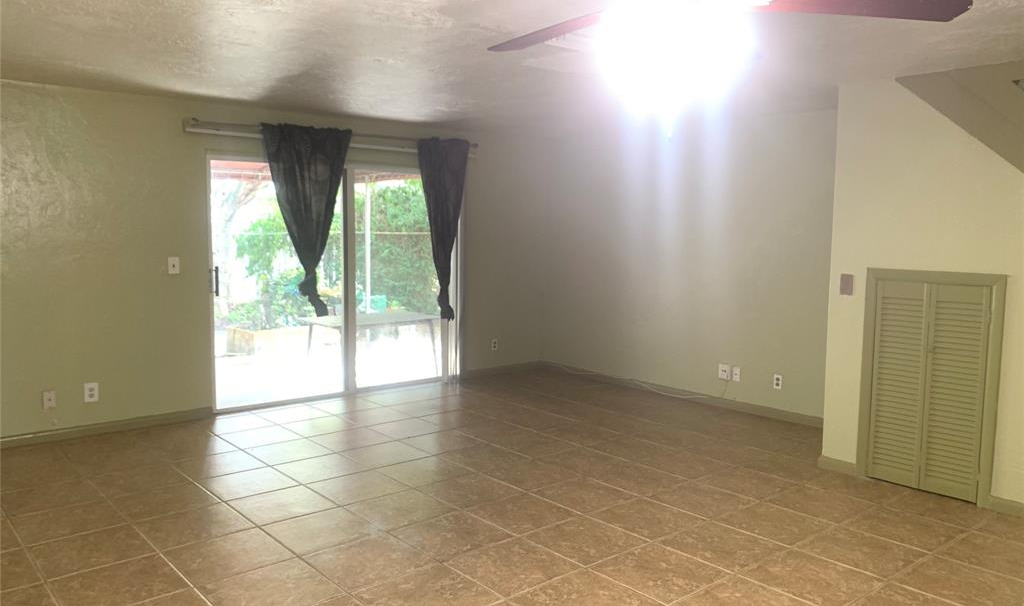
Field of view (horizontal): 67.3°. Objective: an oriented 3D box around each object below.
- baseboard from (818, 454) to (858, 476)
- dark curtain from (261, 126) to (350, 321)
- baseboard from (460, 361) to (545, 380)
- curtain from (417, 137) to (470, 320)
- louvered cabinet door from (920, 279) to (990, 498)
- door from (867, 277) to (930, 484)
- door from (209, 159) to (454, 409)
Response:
[{"bbox_3d":[2.064,1.021,4.862,0.020,0.076,0.245,-4,7,-41],"label":"baseboard"},{"bbox_3d":[-1.677,-0.664,6.377,0.795,1.580,0.120,-4,7,-41],"label":"dark curtain"},{"bbox_3d":[-0.086,0.713,8.027,1.070,0.085,0.020,-4,7,-41],"label":"baseboard"},{"bbox_3d":[-0.641,-0.681,7.275,0.620,1.715,0.120,-4,7,-41],"label":"curtain"},{"bbox_3d":[2.489,0.499,4.338,0.030,1.200,0.313,-4,7,-41],"label":"louvered cabinet door"},{"bbox_3d":[2.288,0.477,4.569,0.030,1.200,0.300,-4,7,-41],"label":"door"},{"bbox_3d":[-1.446,-0.162,6.792,2.410,2.020,0.090,-4,7,-41],"label":"door"}]

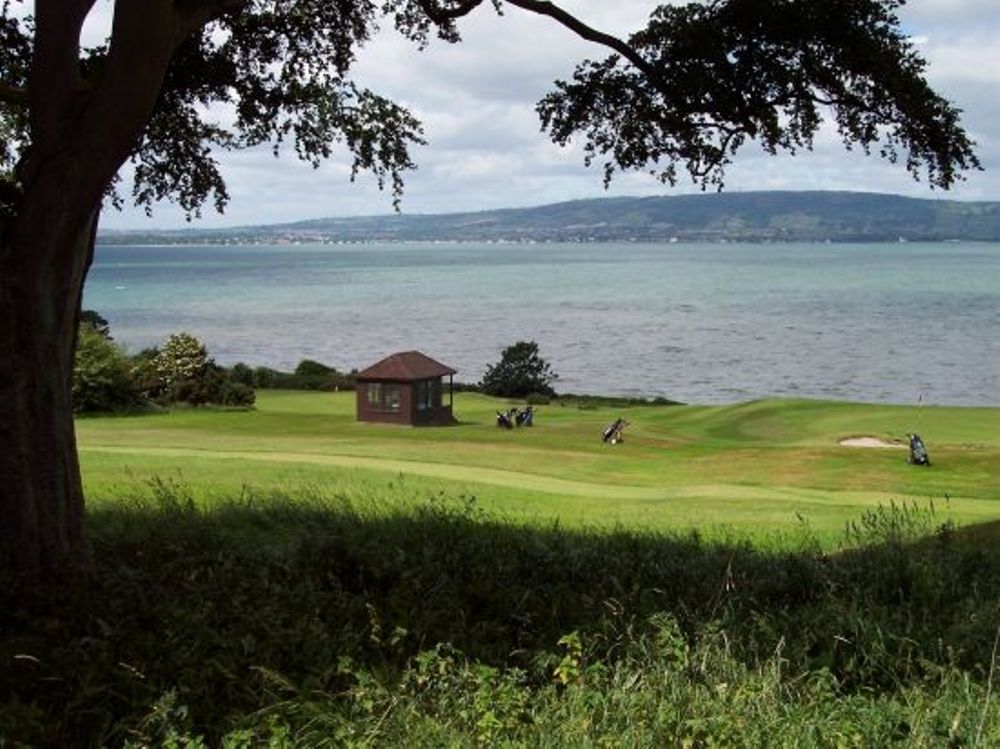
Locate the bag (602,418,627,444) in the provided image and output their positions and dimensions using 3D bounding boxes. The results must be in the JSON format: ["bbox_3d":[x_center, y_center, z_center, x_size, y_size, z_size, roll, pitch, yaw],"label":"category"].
[{"bbox_3d":[4.961,2.422,63.749,0.900,1.100,0.550,2,5,18],"label":"bag"}]

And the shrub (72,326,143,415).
[{"bbox_3d":[-20.841,-0.482,77.008,4.600,4.500,4.000,0,5,0],"label":"shrub"}]

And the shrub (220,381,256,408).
[{"bbox_3d":[-13.963,0.958,78.568,1.900,1.350,1.700,0,5,0],"label":"shrub"}]

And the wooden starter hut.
[{"bbox_3d":[-4.521,0.551,72.089,3.280,3.330,4.260,3,6,27],"label":"wooden starter hut"}]

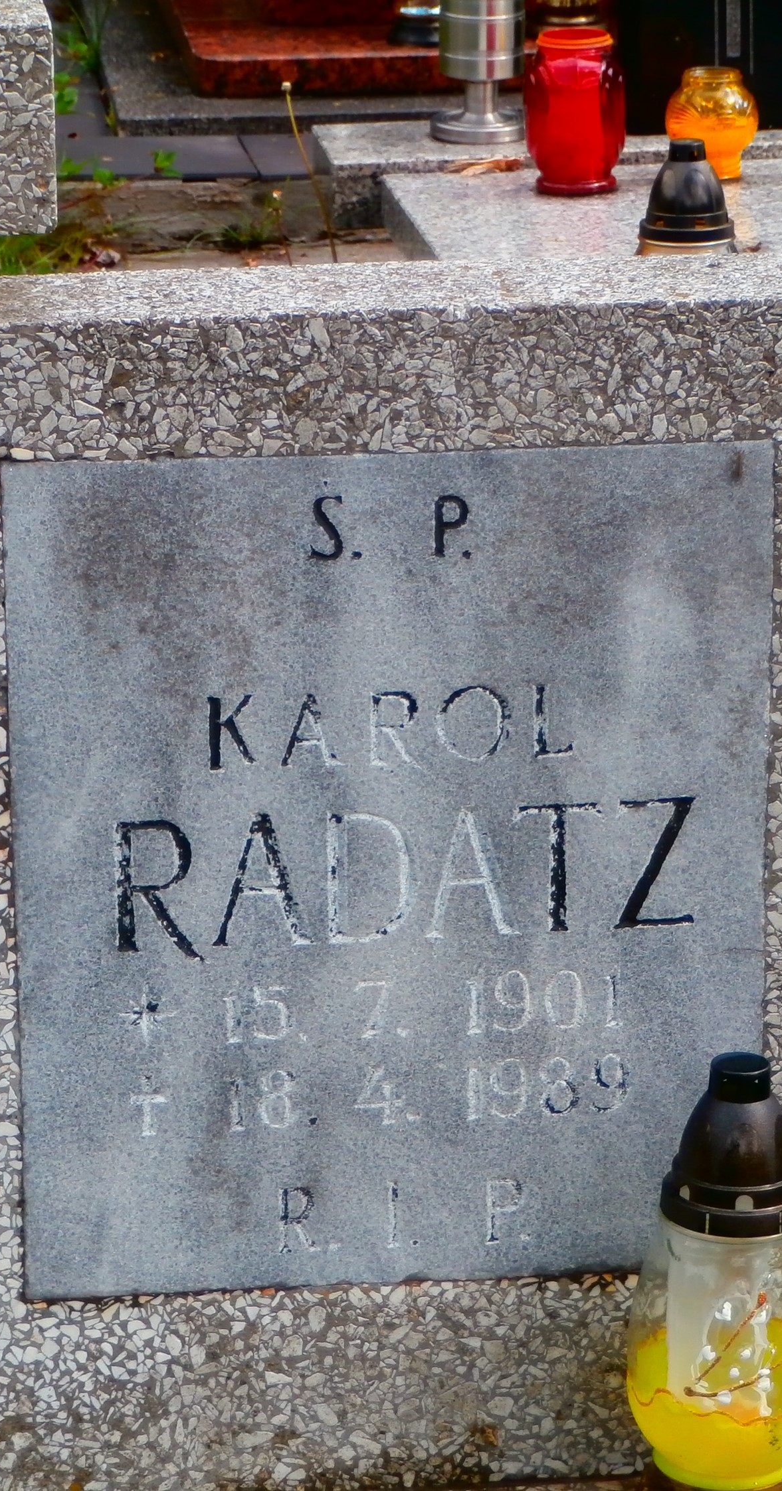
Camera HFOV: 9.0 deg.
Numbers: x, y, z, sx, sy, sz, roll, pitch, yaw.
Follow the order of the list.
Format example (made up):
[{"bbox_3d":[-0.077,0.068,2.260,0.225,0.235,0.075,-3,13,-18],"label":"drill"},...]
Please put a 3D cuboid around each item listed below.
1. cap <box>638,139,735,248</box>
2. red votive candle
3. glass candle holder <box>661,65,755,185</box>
[{"bbox_3d":[0.247,-0.462,4.130,0.081,0.080,0.081,0,17,0],"label":"cap"},{"bbox_3d":[0.185,-0.640,4.980,0.102,0.157,0.102,0,17,0],"label":"red votive candle"},{"bbox_3d":[0.325,-0.633,5.030,0.095,0.109,0.095,-3,18,-7],"label":"glass candle holder"}]

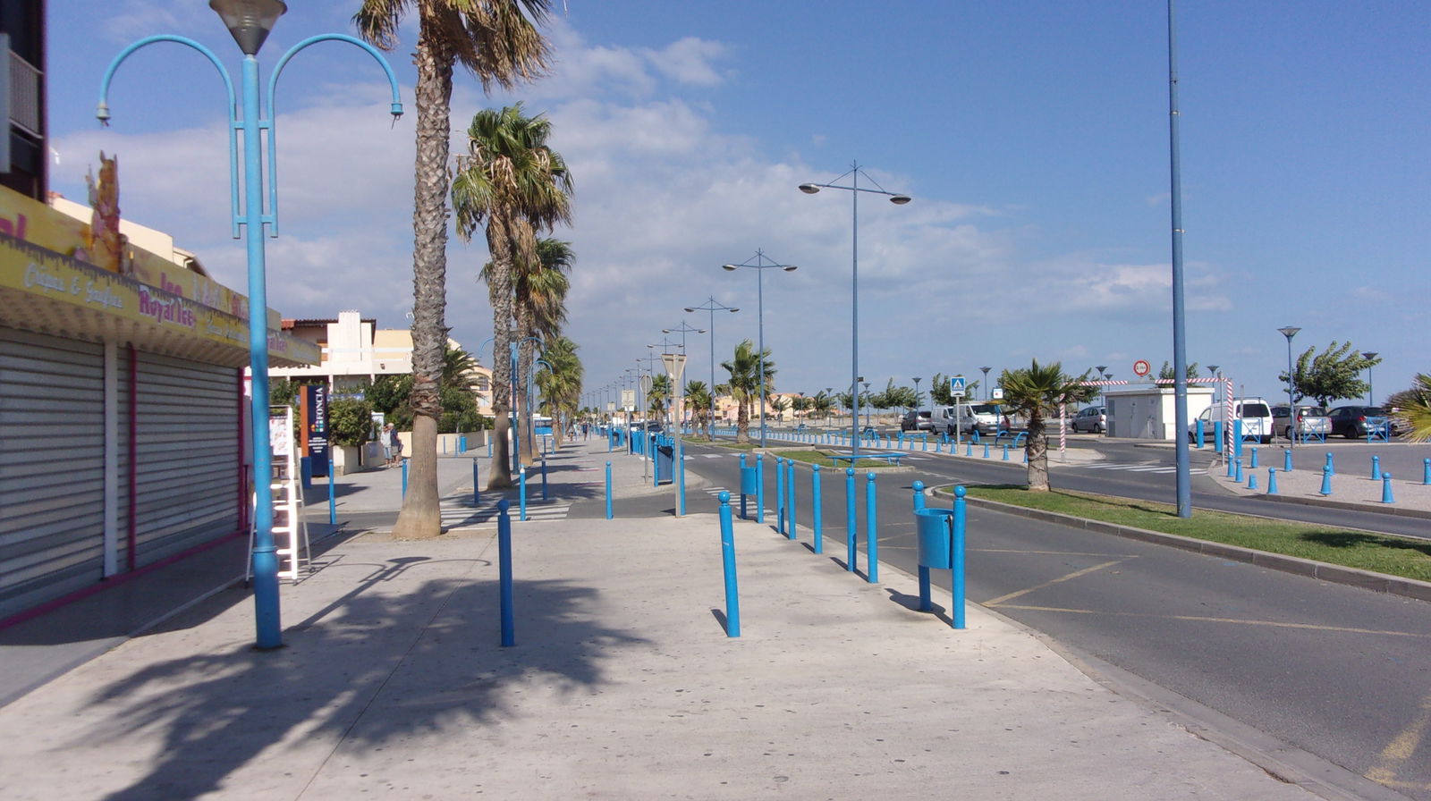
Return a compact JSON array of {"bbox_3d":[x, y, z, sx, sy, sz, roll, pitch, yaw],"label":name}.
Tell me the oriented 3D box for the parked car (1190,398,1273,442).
[{"bbox_3d":[21.790,0.860,49.450,1.750,1.870,4.150,-1,-1,-7],"label":"parked car"}]

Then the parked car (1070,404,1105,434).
[{"bbox_3d":[23.740,1.220,71.500,1.750,1.620,4.250,-1,-1,-10],"label":"parked car"}]

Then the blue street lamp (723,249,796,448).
[{"bbox_3d":[2.257,-2.501,57.800,3.720,10.000,0.650,-1,-1,-7],"label":"blue street lamp"}]

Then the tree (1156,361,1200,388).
[{"bbox_3d":[31.531,-0.263,79.016,4.600,4.900,4.600,-1,-1,-7],"label":"tree"}]

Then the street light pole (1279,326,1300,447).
[{"bbox_3d":[20.900,-0.500,42.000,0.850,4.420,0.850,-1,-1,-7],"label":"street light pole"}]

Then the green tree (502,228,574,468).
[{"bbox_3d":[-7.040,-1.870,43.600,3.300,8.600,3.300,-1,-1,-7],"label":"green tree"}]

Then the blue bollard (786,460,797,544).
[{"bbox_3d":[1.018,1.328,15.450,0.093,1.070,0.093,-1,-1,-7],"label":"blue bollard"}]

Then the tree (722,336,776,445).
[{"bbox_3d":[1.753,-0.510,66.000,3.000,6.000,2.900,-1,-1,-7],"label":"tree"}]

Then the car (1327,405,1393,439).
[{"bbox_3d":[29.350,1.040,54.070,1.800,1.480,4.300,-1,-1,-13],"label":"car"}]

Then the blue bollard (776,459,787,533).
[{"bbox_3d":[0.910,1.335,16.150,0.095,1.070,0.095,-1,-1,-7],"label":"blue bollard"}]

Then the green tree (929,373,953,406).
[{"bbox_3d":[17.900,0.200,87.000,3.500,4.400,3.500,-1,-1,-7],"label":"green tree"}]

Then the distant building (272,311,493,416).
[{"bbox_3d":[-17.472,-0.666,60.000,10.000,7.000,16.000,-1,-1,-7],"label":"distant building"}]

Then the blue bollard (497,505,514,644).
[{"bbox_3d":[-1.531,1.264,8.473,0.100,1.070,0.100,-1,-1,-7],"label":"blue bollard"}]

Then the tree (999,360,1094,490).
[{"bbox_3d":[6.883,0.514,24.200,2.050,2.740,2.000,-1,-1,-7],"label":"tree"}]

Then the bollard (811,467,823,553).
[{"bbox_3d":[1.206,1.294,13.780,0.100,1.070,0.100,-1,-1,-7],"label":"bollard"}]

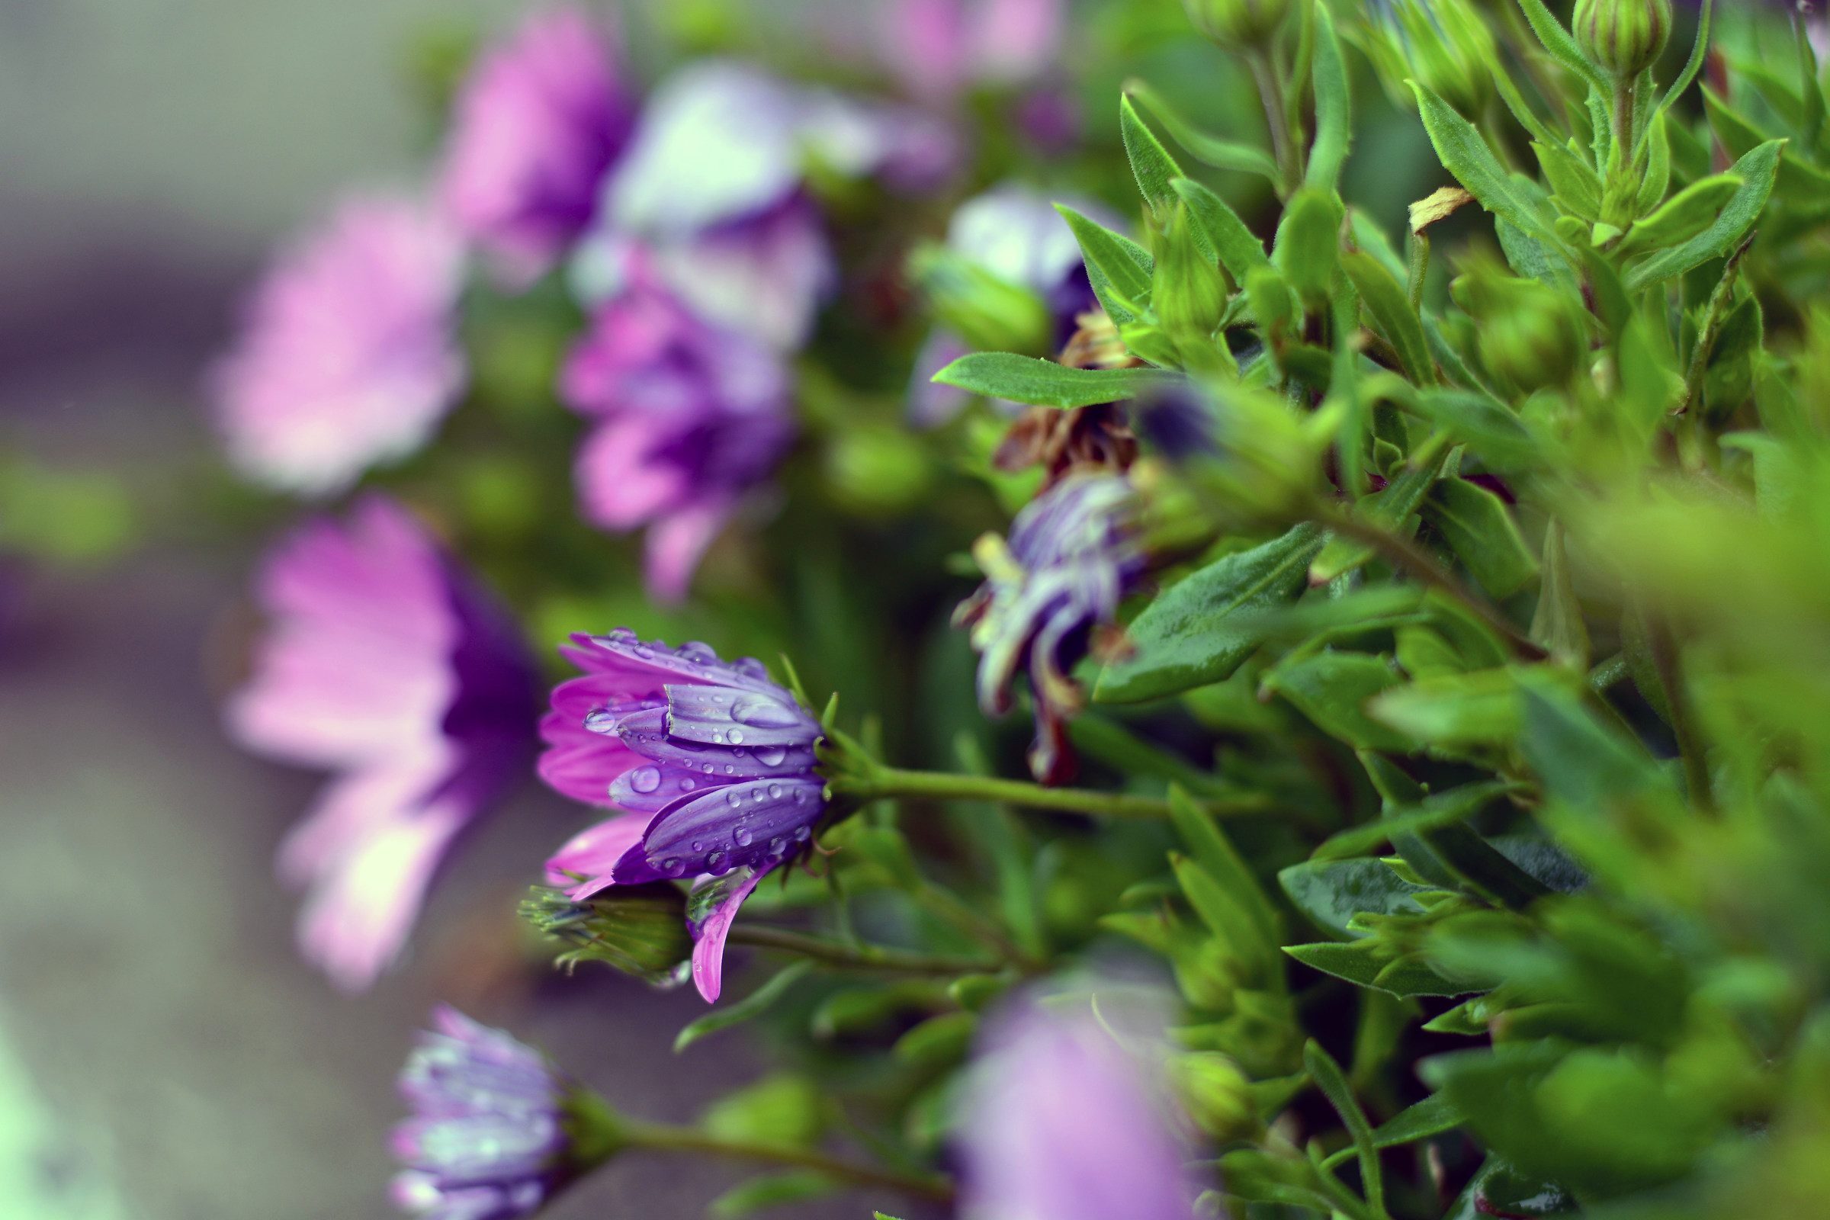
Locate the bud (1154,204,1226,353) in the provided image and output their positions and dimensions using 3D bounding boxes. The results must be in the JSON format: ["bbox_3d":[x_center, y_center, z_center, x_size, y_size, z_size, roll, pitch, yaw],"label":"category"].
[{"bbox_3d":[0.030,-0.037,0.420,0.008,0.016,0.008,-10,7,-1],"label":"bud"}]

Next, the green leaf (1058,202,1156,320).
[{"bbox_3d":[0.021,-0.038,0.421,0.004,0.018,0.008,-39,1,-45],"label":"green leaf"}]

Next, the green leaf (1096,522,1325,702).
[{"bbox_3d":[0.033,0.000,0.430,0.031,0.004,0.012,-36,46,-6],"label":"green leaf"}]

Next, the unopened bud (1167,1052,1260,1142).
[{"bbox_3d":[0.034,0.055,0.430,0.009,0.011,0.009,-40,20,0],"label":"unopened bud"}]

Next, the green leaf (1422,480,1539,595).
[{"bbox_3d":[0.062,-0.008,0.415,0.009,0.015,0.005,-43,14,0],"label":"green leaf"}]

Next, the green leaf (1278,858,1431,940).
[{"bbox_3d":[0.051,0.033,0.432,0.020,0.004,0.011,-1,41,3],"label":"green leaf"}]

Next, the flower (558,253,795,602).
[{"bbox_3d":[-0.029,-0.022,0.455,0.023,0.038,0.034,-9,20,-26],"label":"flower"}]

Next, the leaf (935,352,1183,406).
[{"bbox_3d":[0.016,-0.026,0.420,0.028,0.004,0.008,-3,31,-5],"label":"leaf"}]

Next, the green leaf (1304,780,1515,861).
[{"bbox_3d":[0.053,0.022,0.405,0.024,0.004,0.006,-24,21,-5],"label":"green leaf"}]

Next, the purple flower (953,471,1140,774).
[{"bbox_3d":[0.015,0.002,0.412,0.019,0.031,0.020,-7,19,-20],"label":"purple flower"}]

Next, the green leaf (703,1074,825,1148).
[{"bbox_3d":[-0.018,0.058,0.445,0.015,0.009,0.007,-2,18,-5],"label":"green leaf"}]

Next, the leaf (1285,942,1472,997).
[{"bbox_3d":[0.051,0.040,0.420,0.021,0.004,0.008,8,32,1],"label":"leaf"}]

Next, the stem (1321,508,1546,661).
[{"bbox_3d":[0.053,-0.002,0.390,0.031,0.004,0.004,31,0,-29],"label":"stem"}]

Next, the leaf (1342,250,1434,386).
[{"bbox_3d":[0.050,-0.031,0.402,0.005,0.017,0.005,-36,14,0],"label":"leaf"}]

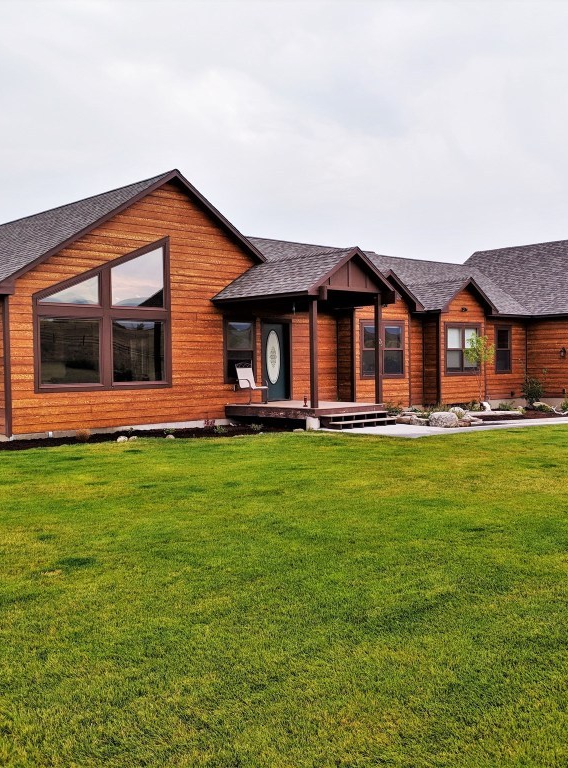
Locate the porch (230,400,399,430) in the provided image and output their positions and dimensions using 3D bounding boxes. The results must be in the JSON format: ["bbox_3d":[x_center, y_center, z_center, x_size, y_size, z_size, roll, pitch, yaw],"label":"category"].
[{"bbox_3d":[0.672,0.751,19.485,2.465,0.483,3.623,-3,2,-44],"label":"porch"}]

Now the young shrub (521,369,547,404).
[{"bbox_3d":[8.782,0.105,28.000,0.799,1.297,0.799,-3,2,-44],"label":"young shrub"}]

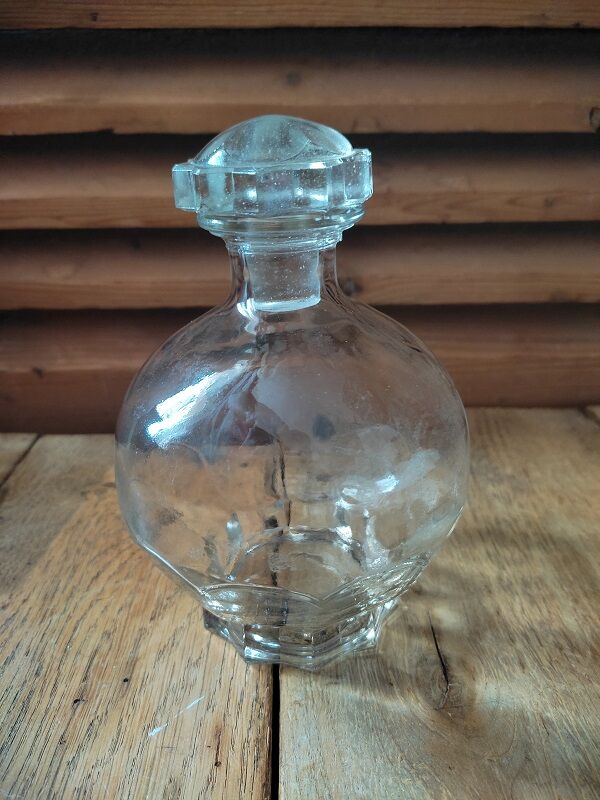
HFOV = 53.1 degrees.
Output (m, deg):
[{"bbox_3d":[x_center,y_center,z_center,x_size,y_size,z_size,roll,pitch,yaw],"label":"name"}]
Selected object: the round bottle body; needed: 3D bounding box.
[{"bbox_3d":[-0.002,0.024,0.234,0.131,0.132,0.131,-3,25,1],"label":"round bottle body"}]

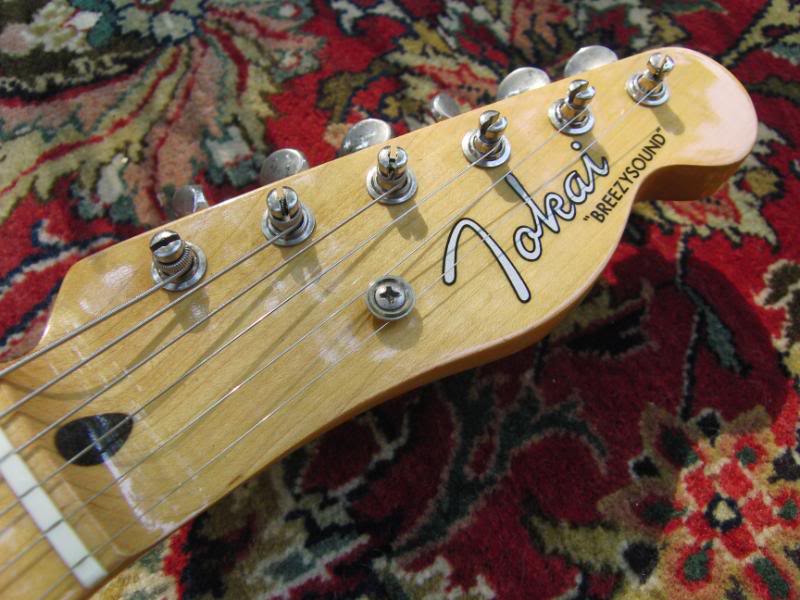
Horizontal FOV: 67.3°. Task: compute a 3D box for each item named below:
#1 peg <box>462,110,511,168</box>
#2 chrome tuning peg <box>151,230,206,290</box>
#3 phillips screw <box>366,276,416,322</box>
[{"bbox_3d":[0.020,-0.037,0.136,0.011,0.009,0.011,1,63,-3],"label":"peg"},{"bbox_3d":[-0.044,-0.009,0.118,0.011,0.009,0.011,1,63,-3],"label":"chrome tuning peg"},{"bbox_3d":[-0.002,0.000,0.122,0.010,0.004,0.010,2,65,-3],"label":"phillips screw"}]

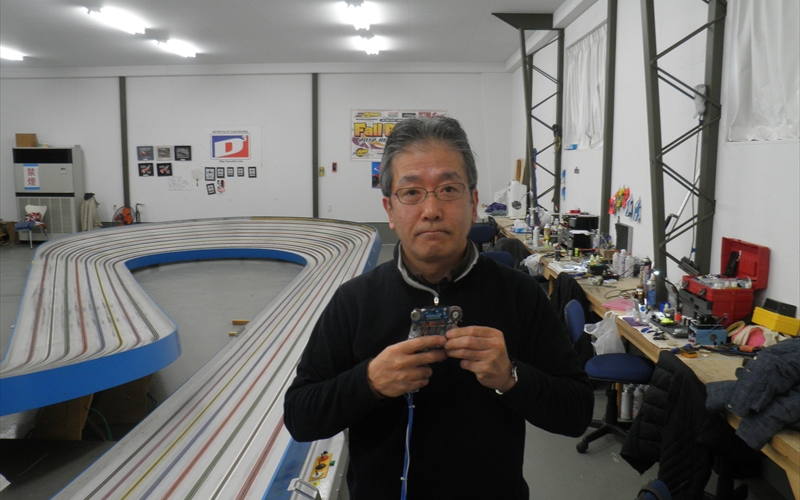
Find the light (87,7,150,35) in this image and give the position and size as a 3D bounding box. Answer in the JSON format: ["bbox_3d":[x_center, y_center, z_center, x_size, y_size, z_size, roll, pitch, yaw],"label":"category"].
[{"bbox_3d":[-3.445,-2.777,7.902,0.220,0.100,1.230,1,8,1],"label":"light"}]

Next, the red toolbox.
[{"bbox_3d":[1.778,0.173,3.570,0.300,0.440,0.385,0,8,1],"label":"red toolbox"}]

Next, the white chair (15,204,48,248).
[{"bbox_3d":[-6.608,-0.433,11.588,0.470,0.770,0.510,2,8,13],"label":"white chair"}]

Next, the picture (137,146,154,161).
[{"bbox_3d":[-4.846,-1.837,12.344,0.314,0.271,0.025,1,8,1],"label":"picture"}]

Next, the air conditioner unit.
[{"bbox_3d":[-6.664,-1.052,12.331,1.120,1.810,0.370,1,8,1],"label":"air conditioner unit"}]

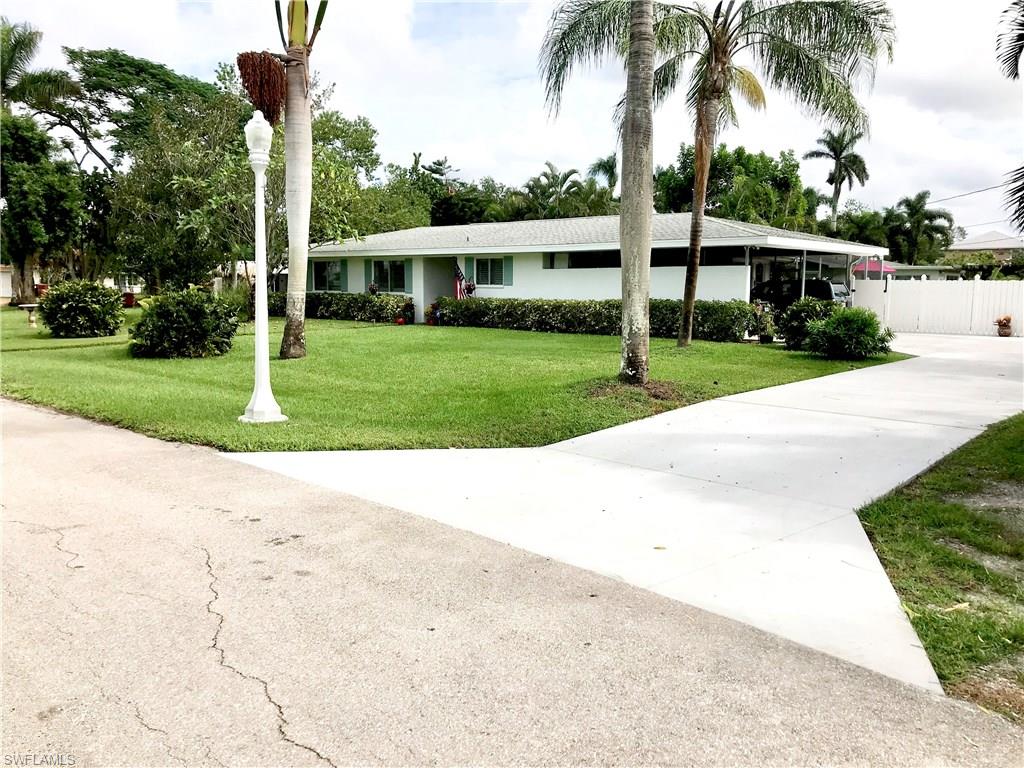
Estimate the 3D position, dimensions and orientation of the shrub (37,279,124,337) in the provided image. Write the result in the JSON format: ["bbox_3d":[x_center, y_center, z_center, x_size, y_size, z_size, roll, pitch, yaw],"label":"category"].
[{"bbox_3d":[-12.584,-2.221,24.313,2.450,1.620,2.300,0,7,0],"label":"shrub"}]

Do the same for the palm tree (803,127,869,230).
[{"bbox_3d":[24.243,-12.835,62.888,5.200,13.030,5.200,0,7,0],"label":"palm tree"}]

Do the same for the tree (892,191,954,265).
[{"bbox_3d":[28.211,-9.444,57.268,4.600,7.700,4.600,0,7,0],"label":"tree"}]

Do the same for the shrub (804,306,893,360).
[{"bbox_3d":[7.082,-1.092,17.501,1.900,1.090,1.700,0,7,0],"label":"shrub"}]

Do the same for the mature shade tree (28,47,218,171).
[{"bbox_3d":[-18.986,-10.271,42.045,10.500,13.150,10.000,0,7,0],"label":"mature shade tree"}]

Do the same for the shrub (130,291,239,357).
[{"bbox_3d":[-7.189,-1.364,18.273,2.400,1.430,2.200,0,7,0],"label":"shrub"}]

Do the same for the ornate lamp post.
[{"bbox_3d":[-2.787,-1.316,9.510,0.530,3.530,0.530,0,7,0],"label":"ornate lamp post"}]

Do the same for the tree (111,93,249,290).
[{"bbox_3d":[-11.517,-6.154,29.461,5.500,8.130,5.300,0,7,0],"label":"tree"}]

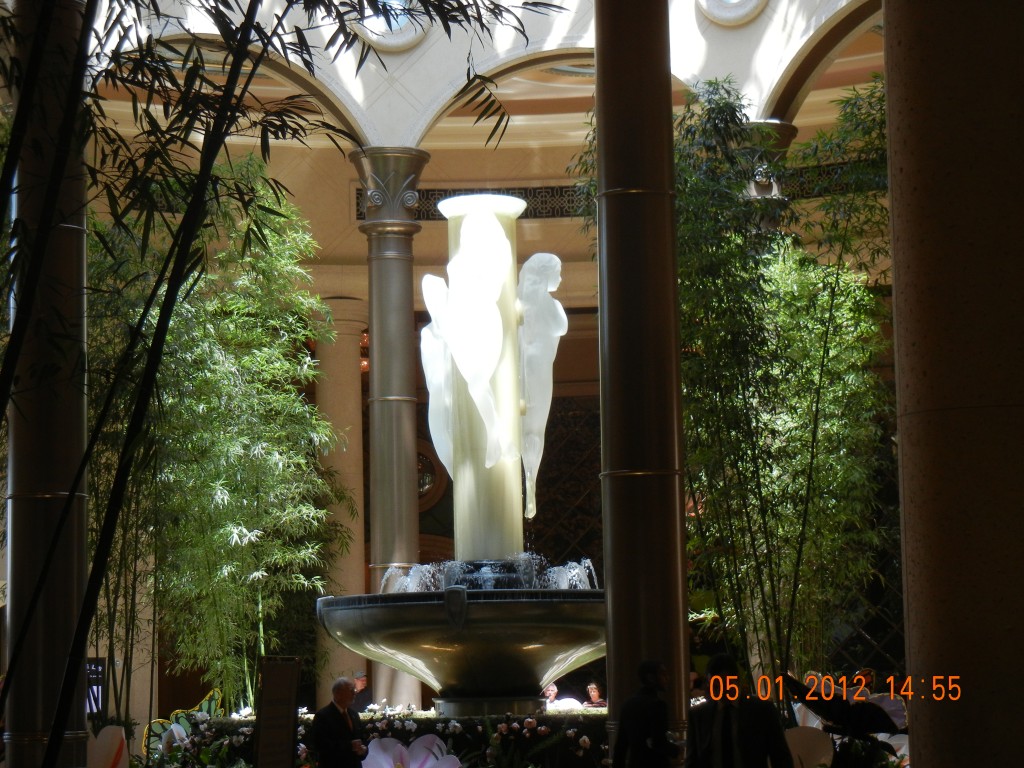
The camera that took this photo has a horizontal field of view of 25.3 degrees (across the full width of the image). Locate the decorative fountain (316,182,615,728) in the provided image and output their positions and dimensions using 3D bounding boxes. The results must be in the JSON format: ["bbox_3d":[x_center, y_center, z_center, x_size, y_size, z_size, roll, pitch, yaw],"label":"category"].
[{"bbox_3d":[-0.284,0.715,24.118,3.561,5.532,3.561,-1,-8,-1],"label":"decorative fountain"}]

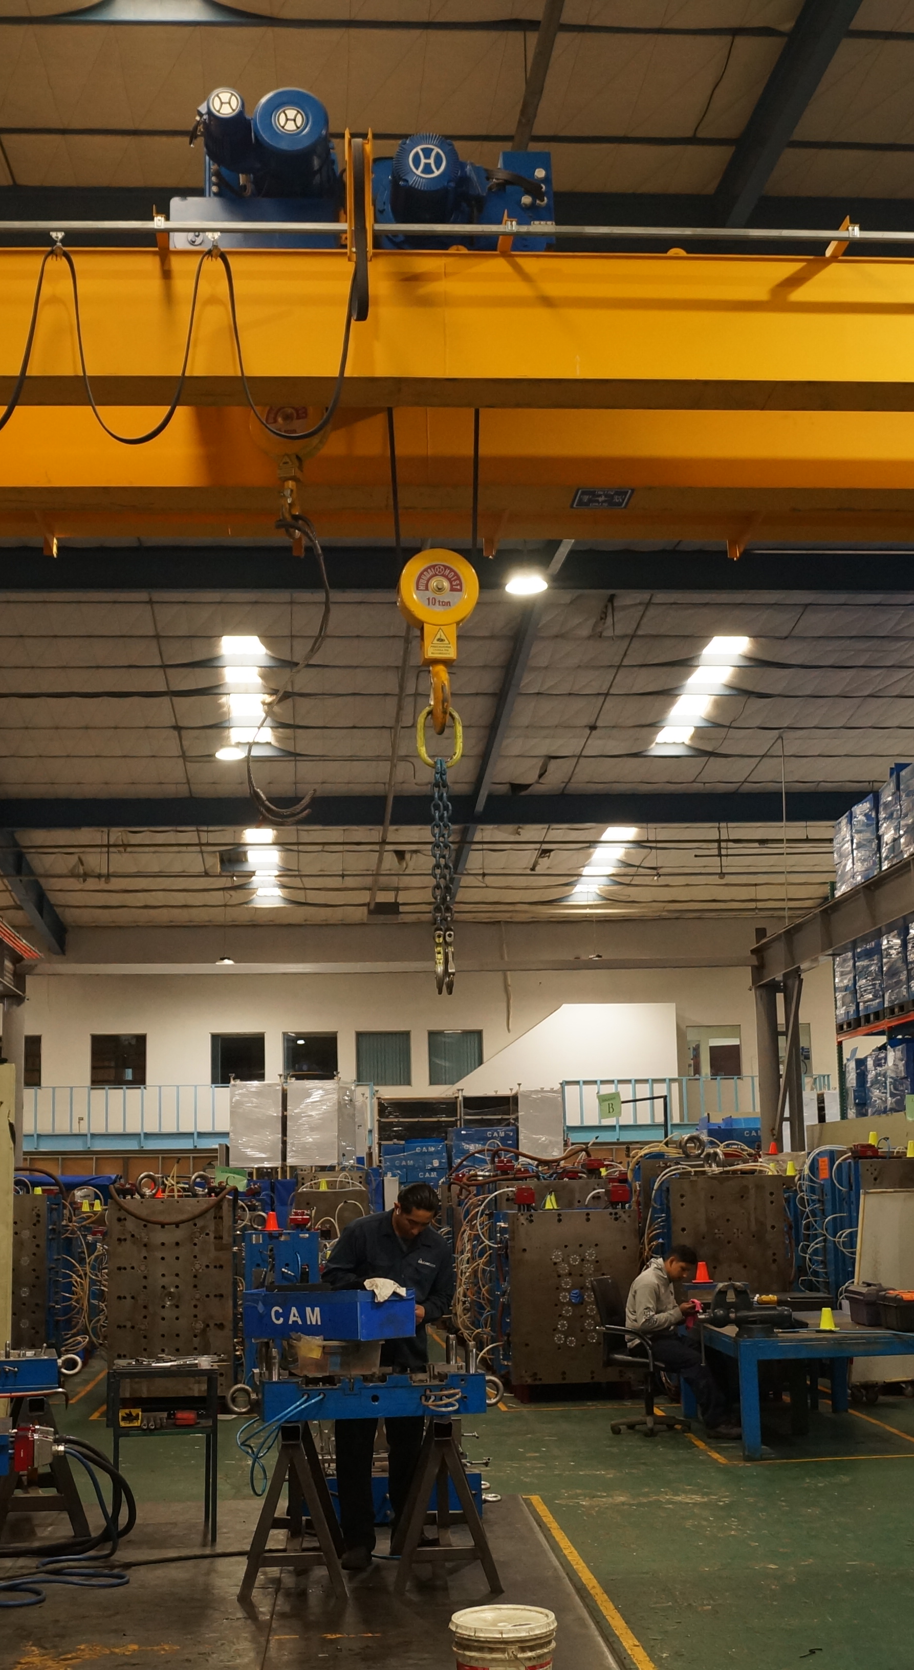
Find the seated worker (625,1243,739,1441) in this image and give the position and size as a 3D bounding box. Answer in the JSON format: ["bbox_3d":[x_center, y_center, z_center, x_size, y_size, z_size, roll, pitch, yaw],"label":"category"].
[{"bbox_3d":[1.527,3.414,12.788,0.800,1.240,0.500,-5,-11,18],"label":"seated worker"}]

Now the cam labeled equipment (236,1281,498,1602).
[{"bbox_3d":[-0.398,2.592,8.252,1.130,1.240,0.950,-1,-11,-5],"label":"cam labeled equipment"}]

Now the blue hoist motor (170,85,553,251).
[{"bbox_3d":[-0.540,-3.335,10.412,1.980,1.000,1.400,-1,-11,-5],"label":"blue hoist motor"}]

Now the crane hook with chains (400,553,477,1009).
[{"bbox_3d":[-0.079,-0.354,9.729,0.400,2.360,0.220,-1,-11,-4],"label":"crane hook with chains"}]

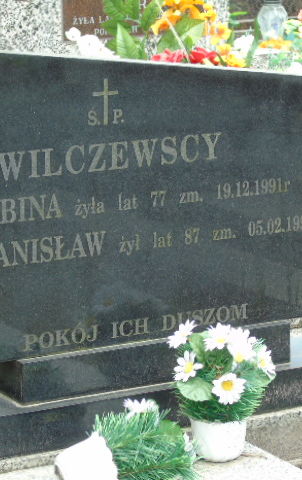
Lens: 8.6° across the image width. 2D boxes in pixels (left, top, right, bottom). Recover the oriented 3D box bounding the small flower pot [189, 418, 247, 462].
[{"bbox_3d":[0.129,0.370,3.759,0.107,0.080,0.107,0,12,0],"label":"small flower pot"}]

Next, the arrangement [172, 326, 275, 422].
[{"bbox_3d":[0.134,0.248,3.734,0.194,0.169,0.180,0,12,0],"label":"arrangement"}]

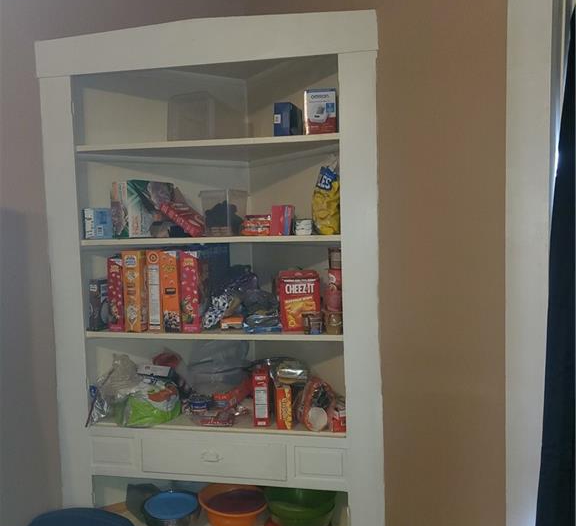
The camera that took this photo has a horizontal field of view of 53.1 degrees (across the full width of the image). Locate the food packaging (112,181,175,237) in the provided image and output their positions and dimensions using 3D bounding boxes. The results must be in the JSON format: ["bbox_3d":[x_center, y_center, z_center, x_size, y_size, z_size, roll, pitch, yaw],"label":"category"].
[{"bbox_3d":[-0.596,-0.218,2.402,0.217,0.223,0.120,-6,6,-44],"label":"food packaging"}]

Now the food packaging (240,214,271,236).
[{"bbox_3d":[-0.121,-0.140,2.208,0.105,0.083,0.090,-1,4,8],"label":"food packaging"}]

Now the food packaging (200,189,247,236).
[{"bbox_3d":[-0.259,-0.202,2.353,0.160,0.180,0.115,2,5,40],"label":"food packaging"}]

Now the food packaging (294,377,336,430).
[{"bbox_3d":[0.102,0.515,2.134,0.142,0.180,0.090,-1,4,11],"label":"food packaging"}]

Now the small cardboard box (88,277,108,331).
[{"bbox_3d":[-0.743,0.166,2.353,0.048,0.205,0.130,0,5,24],"label":"small cardboard box"}]

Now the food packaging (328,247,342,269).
[{"bbox_3d":[0.189,-0.016,2.153,0.075,0.076,0.075,-2,4,0],"label":"food packaging"}]

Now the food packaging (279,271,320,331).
[{"bbox_3d":[0.051,0.148,2.235,0.152,0.225,0.060,-1,4,7],"label":"food packaging"}]

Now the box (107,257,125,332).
[{"bbox_3d":[-0.678,0.122,2.396,0.064,0.293,0.195,-1,4,7],"label":"box"}]

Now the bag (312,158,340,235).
[{"bbox_3d":[0.145,-0.237,2.072,0.120,0.272,0.075,1,5,36],"label":"bag"}]

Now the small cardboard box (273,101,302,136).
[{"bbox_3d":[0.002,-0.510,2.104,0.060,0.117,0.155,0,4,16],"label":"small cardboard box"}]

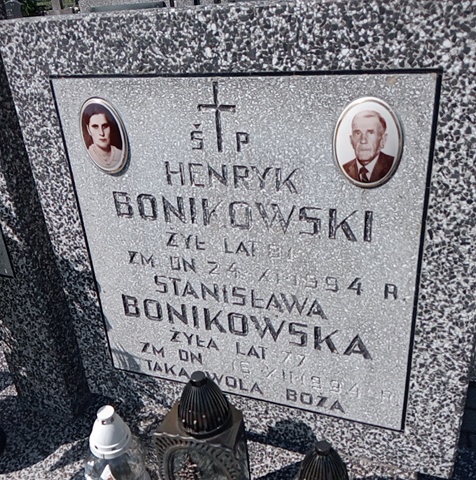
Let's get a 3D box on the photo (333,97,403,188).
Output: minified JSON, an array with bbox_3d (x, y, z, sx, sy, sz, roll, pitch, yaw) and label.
[{"bbox_3d":[0.150,-0.111,0.607,0.080,0.110,0.011,6,28,20],"label":"photo"}]

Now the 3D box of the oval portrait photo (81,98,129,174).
[{"bbox_3d":[-0.194,-0.146,0.737,0.078,0.110,0.011,6,28,20],"label":"oval portrait photo"}]

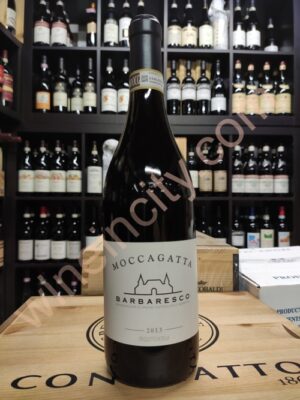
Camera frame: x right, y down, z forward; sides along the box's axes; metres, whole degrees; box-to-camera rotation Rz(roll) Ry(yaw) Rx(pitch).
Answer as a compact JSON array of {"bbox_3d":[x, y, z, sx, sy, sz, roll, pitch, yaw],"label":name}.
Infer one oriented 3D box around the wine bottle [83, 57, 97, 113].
[{"bbox_3d":[-0.324,-0.613,1.629,0.075,0.310,0.075,0,2,-3],"label":"wine bottle"}]

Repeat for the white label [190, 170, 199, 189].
[{"bbox_3d":[0.235,-0.112,1.667,0.072,0.100,0.025,0,-1,-3],"label":"white label"}]

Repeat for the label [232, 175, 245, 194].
[{"bbox_3d":[0.488,-0.086,1.658,0.075,0.102,0.025,0,2,-3],"label":"label"}]

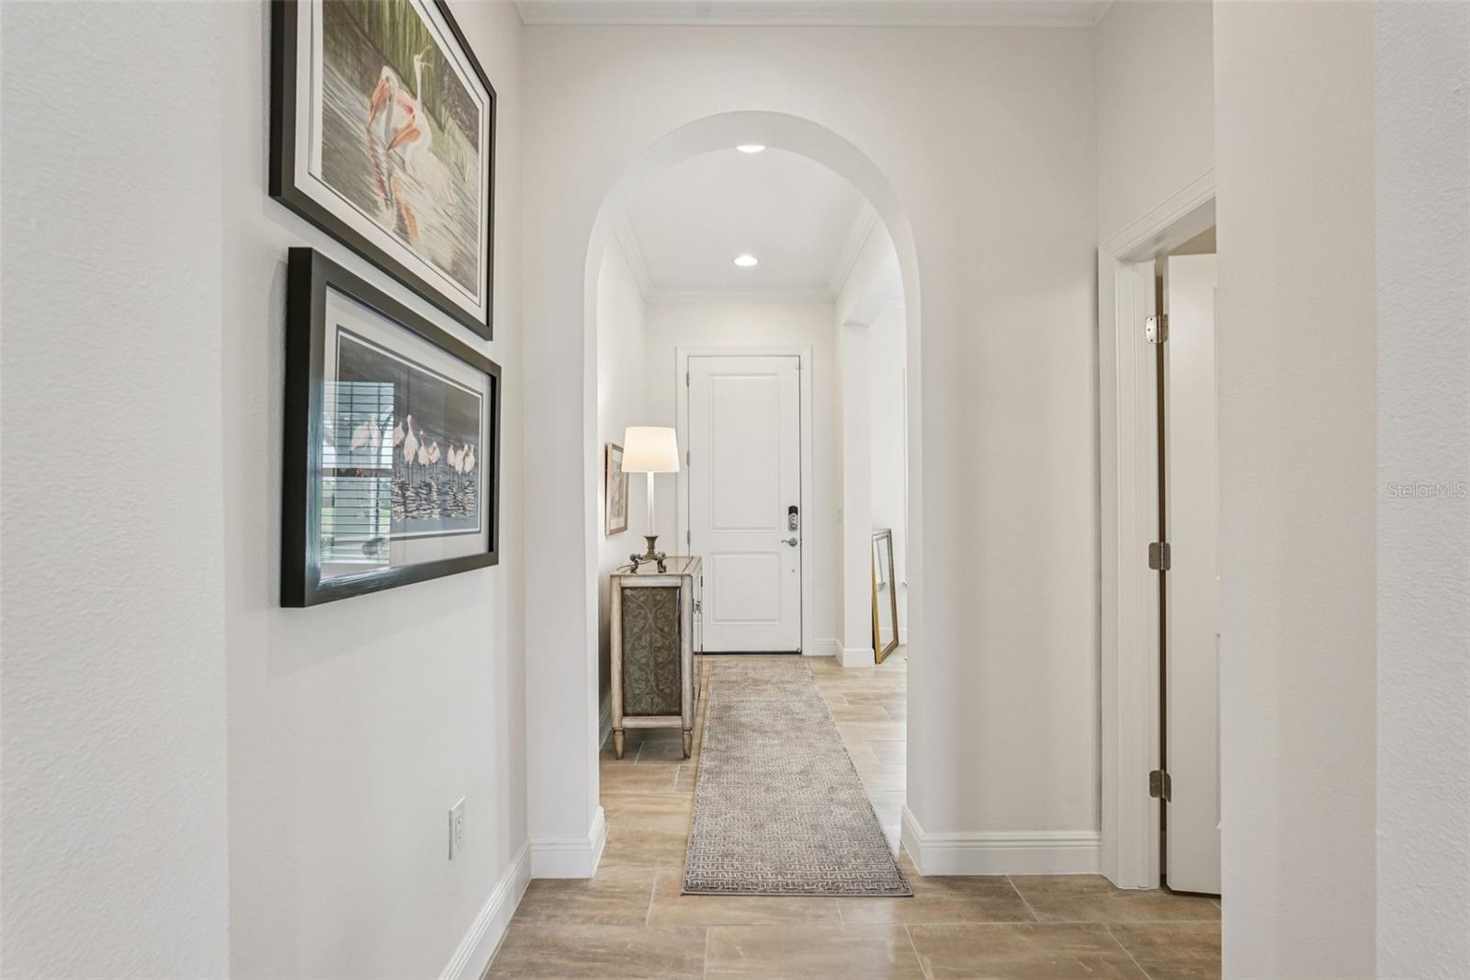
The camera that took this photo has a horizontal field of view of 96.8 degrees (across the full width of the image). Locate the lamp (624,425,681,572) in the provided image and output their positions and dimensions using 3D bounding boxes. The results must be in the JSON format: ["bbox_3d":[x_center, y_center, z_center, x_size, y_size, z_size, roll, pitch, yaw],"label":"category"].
[{"bbox_3d":[-0.443,0.049,3.460,0.306,0.757,0.306,0,0,0],"label":"lamp"}]

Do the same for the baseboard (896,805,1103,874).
[{"bbox_3d":[0.975,1.280,2.415,0.632,0.154,0.230,0,0,0],"label":"baseboard"}]

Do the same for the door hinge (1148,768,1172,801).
[{"bbox_3d":[1.439,0.998,2.212,0.056,0.091,0.042,0,0,0],"label":"door hinge"}]

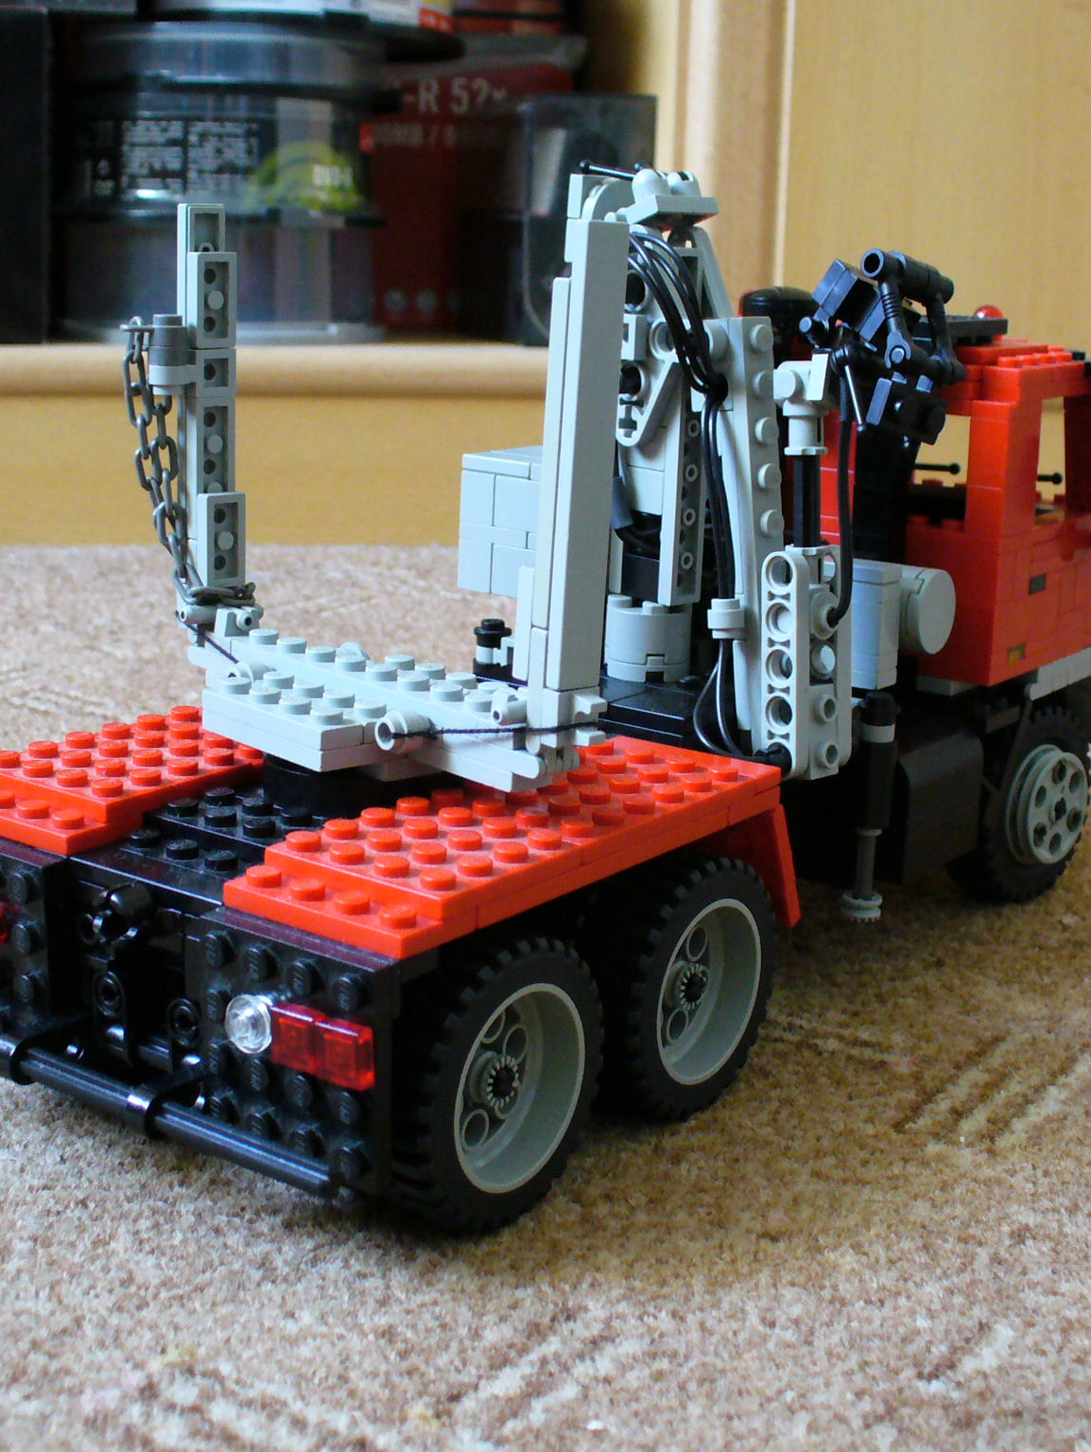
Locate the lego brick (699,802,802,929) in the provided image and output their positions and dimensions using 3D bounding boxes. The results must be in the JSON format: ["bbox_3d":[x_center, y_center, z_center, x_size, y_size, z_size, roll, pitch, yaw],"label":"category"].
[{"bbox_3d":[0.029,0.022,0.355,0.028,0.025,0.004,12,37,35],"label":"lego brick"}]

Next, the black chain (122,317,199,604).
[{"bbox_3d":[-0.067,-0.046,0.361,0.012,0.050,0.006,-11,19,-41],"label":"black chain"}]

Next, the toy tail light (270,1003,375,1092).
[{"bbox_3d":[-0.029,0.041,0.268,0.016,0.008,0.003,12,17,35],"label":"toy tail light"}]

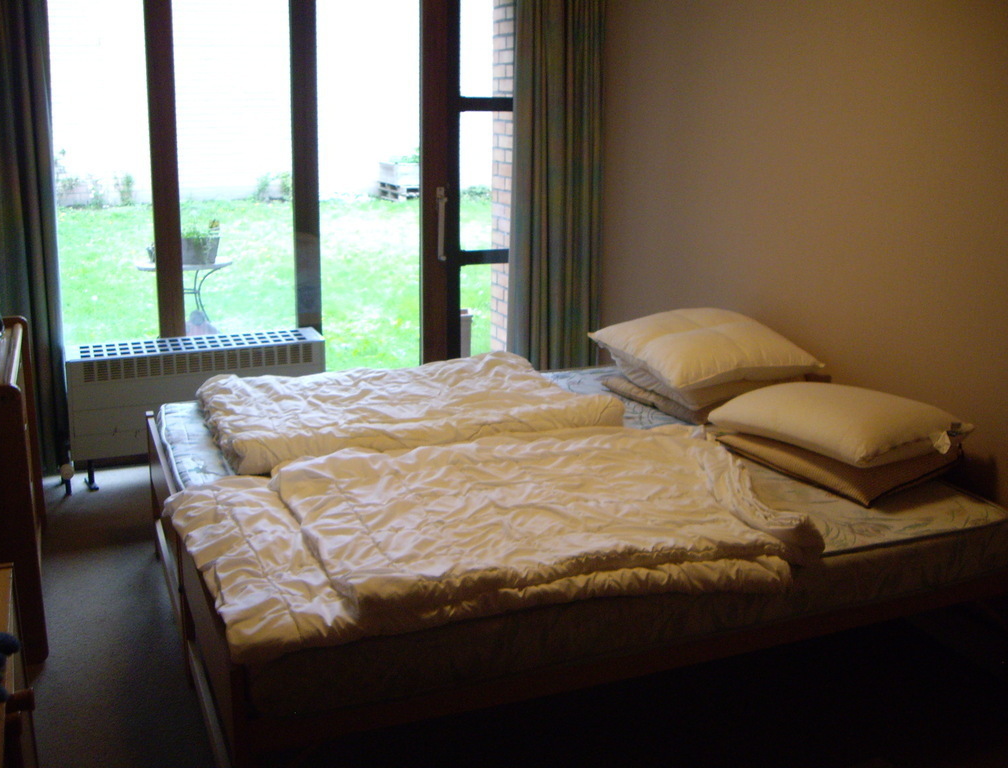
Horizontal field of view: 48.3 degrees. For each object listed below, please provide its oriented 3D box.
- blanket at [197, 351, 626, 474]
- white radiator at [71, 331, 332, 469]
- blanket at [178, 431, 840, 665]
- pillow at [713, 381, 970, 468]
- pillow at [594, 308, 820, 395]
[{"bbox_3d":[-0.297,0.038,3.606,1.240,0.150,0.720,-5,16,-22],"label":"blanket"},{"bbox_3d":[-1.281,0.032,4.748,1.030,0.430,0.240,-5,16,-22],"label":"white radiator"},{"bbox_3d":[-0.035,0.304,2.704,1.420,0.150,0.900,-4,16,-18],"label":"blanket"},{"bbox_3d":[0.965,0.088,3.210,0.560,0.145,0.520,-11,19,-38],"label":"pillow"},{"bbox_3d":[0.698,-0.113,3.814,0.580,0.170,0.620,-6,17,-26],"label":"pillow"}]

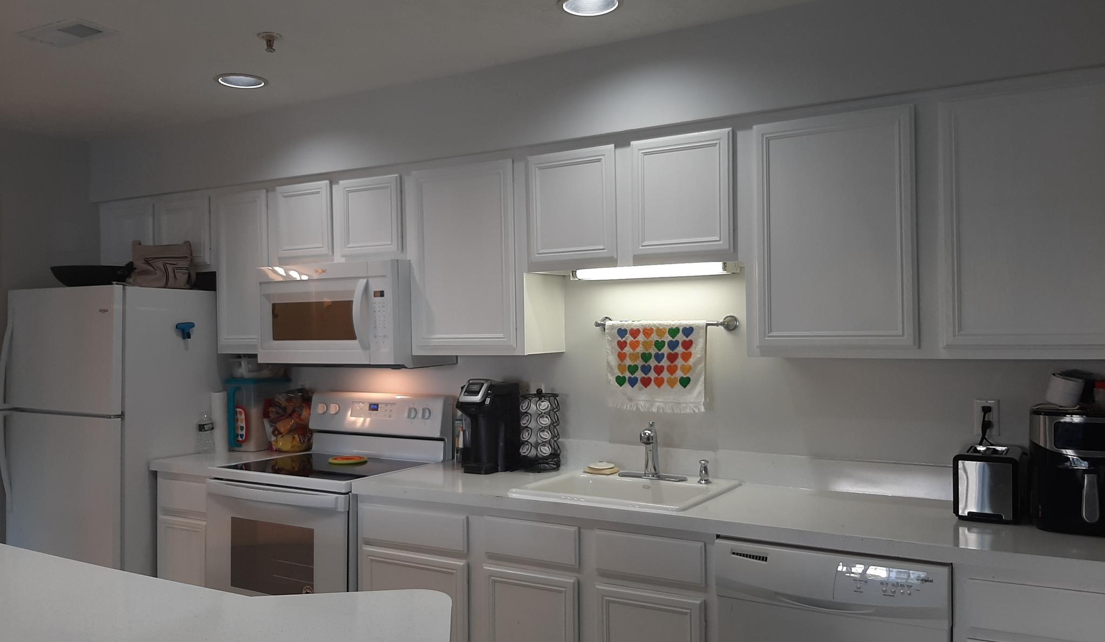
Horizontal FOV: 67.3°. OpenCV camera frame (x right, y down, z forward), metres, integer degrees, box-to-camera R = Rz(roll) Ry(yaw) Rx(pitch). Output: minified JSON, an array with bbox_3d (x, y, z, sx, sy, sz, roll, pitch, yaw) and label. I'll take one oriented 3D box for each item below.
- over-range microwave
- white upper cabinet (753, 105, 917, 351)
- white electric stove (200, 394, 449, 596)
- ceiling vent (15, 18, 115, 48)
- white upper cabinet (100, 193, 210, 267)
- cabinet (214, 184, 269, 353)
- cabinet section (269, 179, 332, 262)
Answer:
[{"bbox_3d":[-0.854,-0.023,3.602,0.758,0.424,0.435,-1,-1,29],"label":"over-range microwave"},{"bbox_3d":[0.931,-0.267,2.682,0.500,0.743,0.330,-1,-1,29],"label":"white upper cabinet"},{"bbox_3d":[-0.914,0.921,3.461,0.761,1.188,0.680,-1,-1,29],"label":"white electric stove"},{"bbox_3d":[-1.630,-0.958,2.791,0.325,0.020,0.160,-1,-1,29],"label":"ceiling vent"},{"bbox_3d":[-1.908,-0.420,4.249,0.900,0.375,0.334,-1,-1,29],"label":"white upper cabinet"},{"bbox_3d":[-1.326,-0.234,3.922,0.375,0.765,0.334,-1,-1,29],"label":"cabinet"},{"bbox_3d":[-1.013,-0.423,3.732,0.377,0.343,0.318,-1,-1,29],"label":"cabinet section"}]

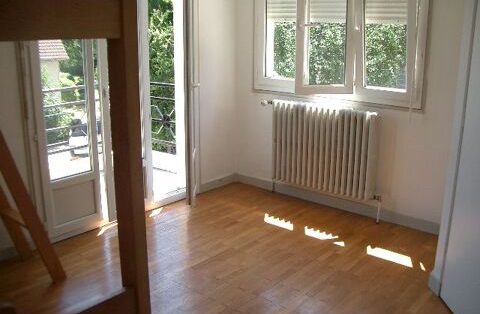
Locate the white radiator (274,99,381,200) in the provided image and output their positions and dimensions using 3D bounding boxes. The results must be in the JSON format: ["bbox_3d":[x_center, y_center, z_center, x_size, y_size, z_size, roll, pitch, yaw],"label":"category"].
[{"bbox_3d":[0.693,-0.077,4.159,0.941,0.719,0.140,12,19,39],"label":"white radiator"}]

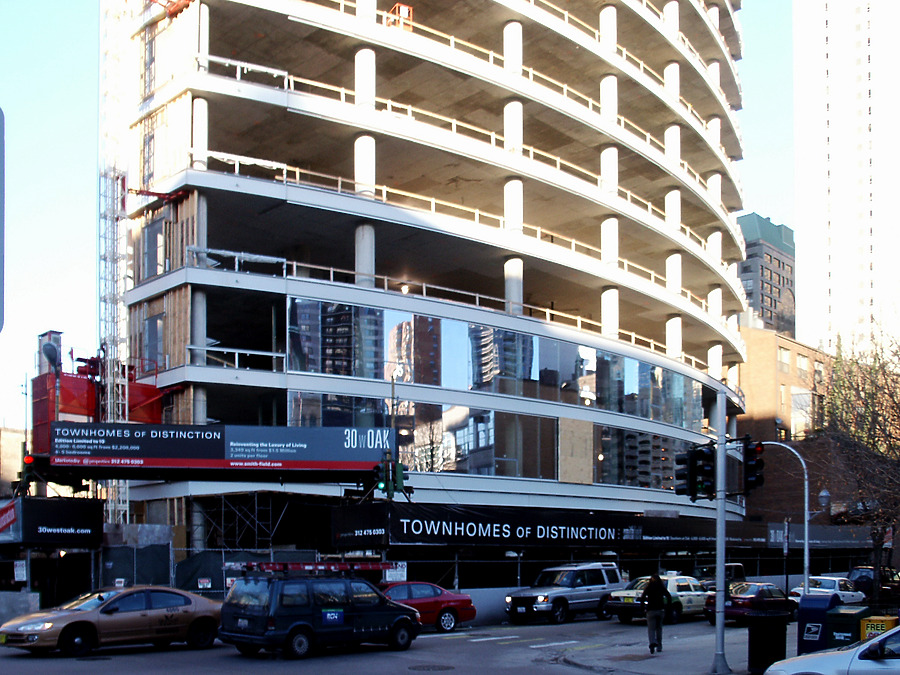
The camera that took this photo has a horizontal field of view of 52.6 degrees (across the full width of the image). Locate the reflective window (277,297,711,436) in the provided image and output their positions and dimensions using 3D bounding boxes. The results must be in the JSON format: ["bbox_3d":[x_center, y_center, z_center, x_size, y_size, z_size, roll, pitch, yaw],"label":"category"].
[{"bbox_3d":[4.464,1.897,42.100,25.900,2.900,1.800,11,-18,-37],"label":"reflective window"}]

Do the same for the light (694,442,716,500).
[{"bbox_3d":[4.427,2.327,15.800,0.300,0.950,0.340,-4,-6,37],"label":"light"}]

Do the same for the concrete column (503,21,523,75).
[{"bbox_3d":[2.700,-12.086,39.000,0.780,2.950,0.780,0,-9,0],"label":"concrete column"}]

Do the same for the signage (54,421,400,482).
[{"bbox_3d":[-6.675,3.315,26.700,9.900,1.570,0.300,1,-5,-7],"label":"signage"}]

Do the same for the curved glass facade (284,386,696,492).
[{"bbox_3d":[4.260,4.750,38.400,24.500,2.750,1.900,9,-14,-40],"label":"curved glass facade"}]

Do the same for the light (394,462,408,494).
[{"bbox_3d":[-1.396,4.045,26.200,0.300,0.860,0.340,-10,-17,38],"label":"light"}]

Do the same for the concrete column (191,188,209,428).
[{"bbox_3d":[-9.513,-0.989,34.600,0.620,9.000,0.620,-2,-9,-1],"label":"concrete column"}]

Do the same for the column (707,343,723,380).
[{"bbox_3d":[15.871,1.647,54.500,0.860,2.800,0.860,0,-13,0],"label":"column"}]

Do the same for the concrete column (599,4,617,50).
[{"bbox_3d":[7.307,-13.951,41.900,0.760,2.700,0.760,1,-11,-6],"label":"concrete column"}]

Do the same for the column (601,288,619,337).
[{"bbox_3d":[7.560,-0.921,43.000,0.790,2.950,0.790,0,-9,0],"label":"column"}]

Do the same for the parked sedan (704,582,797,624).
[{"bbox_3d":[10.952,9.592,33.000,1.740,1.410,4.500,-10,-17,38],"label":"parked sedan"}]

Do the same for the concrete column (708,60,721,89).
[{"bbox_3d":[15.812,-15.065,54.400,0.800,2.950,0.800,-8,-12,43],"label":"concrete column"}]

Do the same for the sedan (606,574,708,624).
[{"bbox_3d":[7.334,8.645,30.200,1.960,1.500,5.350,-8,-12,43],"label":"sedan"}]

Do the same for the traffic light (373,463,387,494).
[{"bbox_3d":[-2.045,4.091,26.400,0.300,0.900,0.340,-4,-7,40],"label":"traffic light"}]

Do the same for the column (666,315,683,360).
[{"bbox_3d":[11.792,0.578,47.800,0.740,2.750,0.740,0,-5,0],"label":"column"}]

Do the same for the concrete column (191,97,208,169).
[{"bbox_3d":[-8.417,-6.714,30.700,0.530,2.750,0.530,1,-11,-6],"label":"concrete column"}]

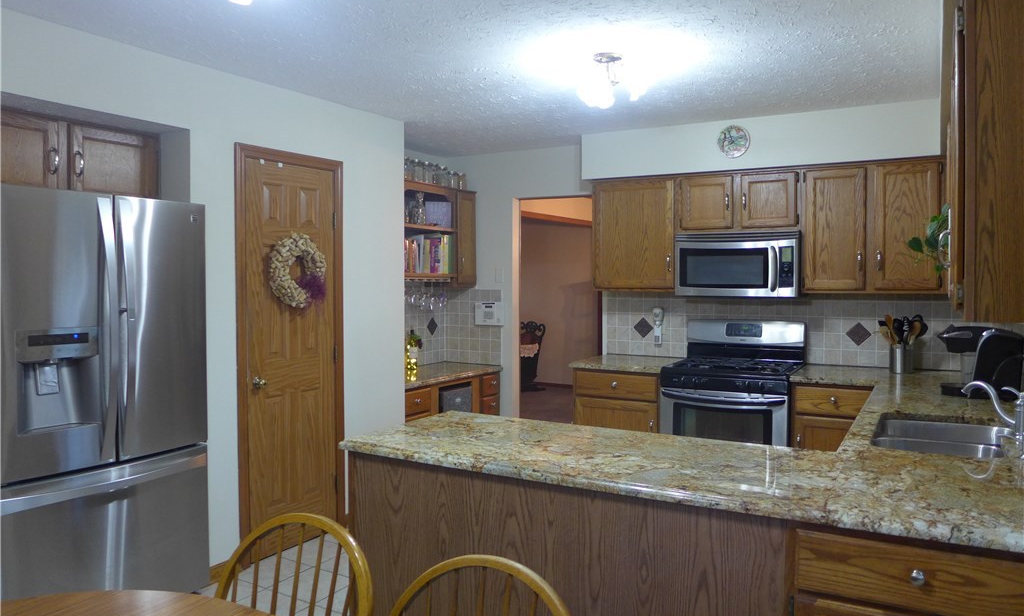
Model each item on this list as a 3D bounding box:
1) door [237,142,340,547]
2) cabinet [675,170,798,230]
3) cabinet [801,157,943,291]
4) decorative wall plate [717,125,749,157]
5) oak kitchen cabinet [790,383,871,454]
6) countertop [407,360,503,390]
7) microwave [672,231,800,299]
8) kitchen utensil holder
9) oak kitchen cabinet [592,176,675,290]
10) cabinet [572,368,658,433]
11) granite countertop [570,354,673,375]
[{"bbox_3d":[-1.188,0.240,3.846,0.080,2.130,0.730,2,3,32],"label":"door"},{"bbox_3d":[1.463,-0.670,4.530,0.757,0.372,0.320,2,3,29],"label":"cabinet"},{"bbox_3d":[2.119,-0.457,4.176,0.750,0.755,0.320,2,3,29],"label":"cabinet"},{"bbox_3d":[1.368,-1.025,4.378,0.204,0.204,0.025,2,3,30],"label":"decorative wall plate"},{"bbox_3d":[1.956,0.855,4.205,0.472,0.877,0.627,1,3,31],"label":"oak kitchen cabinet"},{"bbox_3d":[-0.602,0.492,5.252,0.600,0.036,1.130,2,3,32],"label":"countertop"},{"bbox_3d":[1.479,-0.277,4.580,0.756,0.408,0.389,1,3,31],"label":"microwave"},{"bbox_3d":[2.318,0.297,4.224,0.140,0.160,0.140,1,3,31],"label":"kitchen utensil holder"},{"bbox_3d":[0.880,-0.495,4.862,0.575,0.755,0.320,2,3,29],"label":"oak kitchen cabinet"},{"bbox_3d":[0.833,0.832,4.878,0.608,0.877,0.627,1,3,31],"label":"cabinet"},{"bbox_3d":[0.823,0.375,4.851,0.613,0.037,0.649,1,3,31],"label":"granite countertop"}]

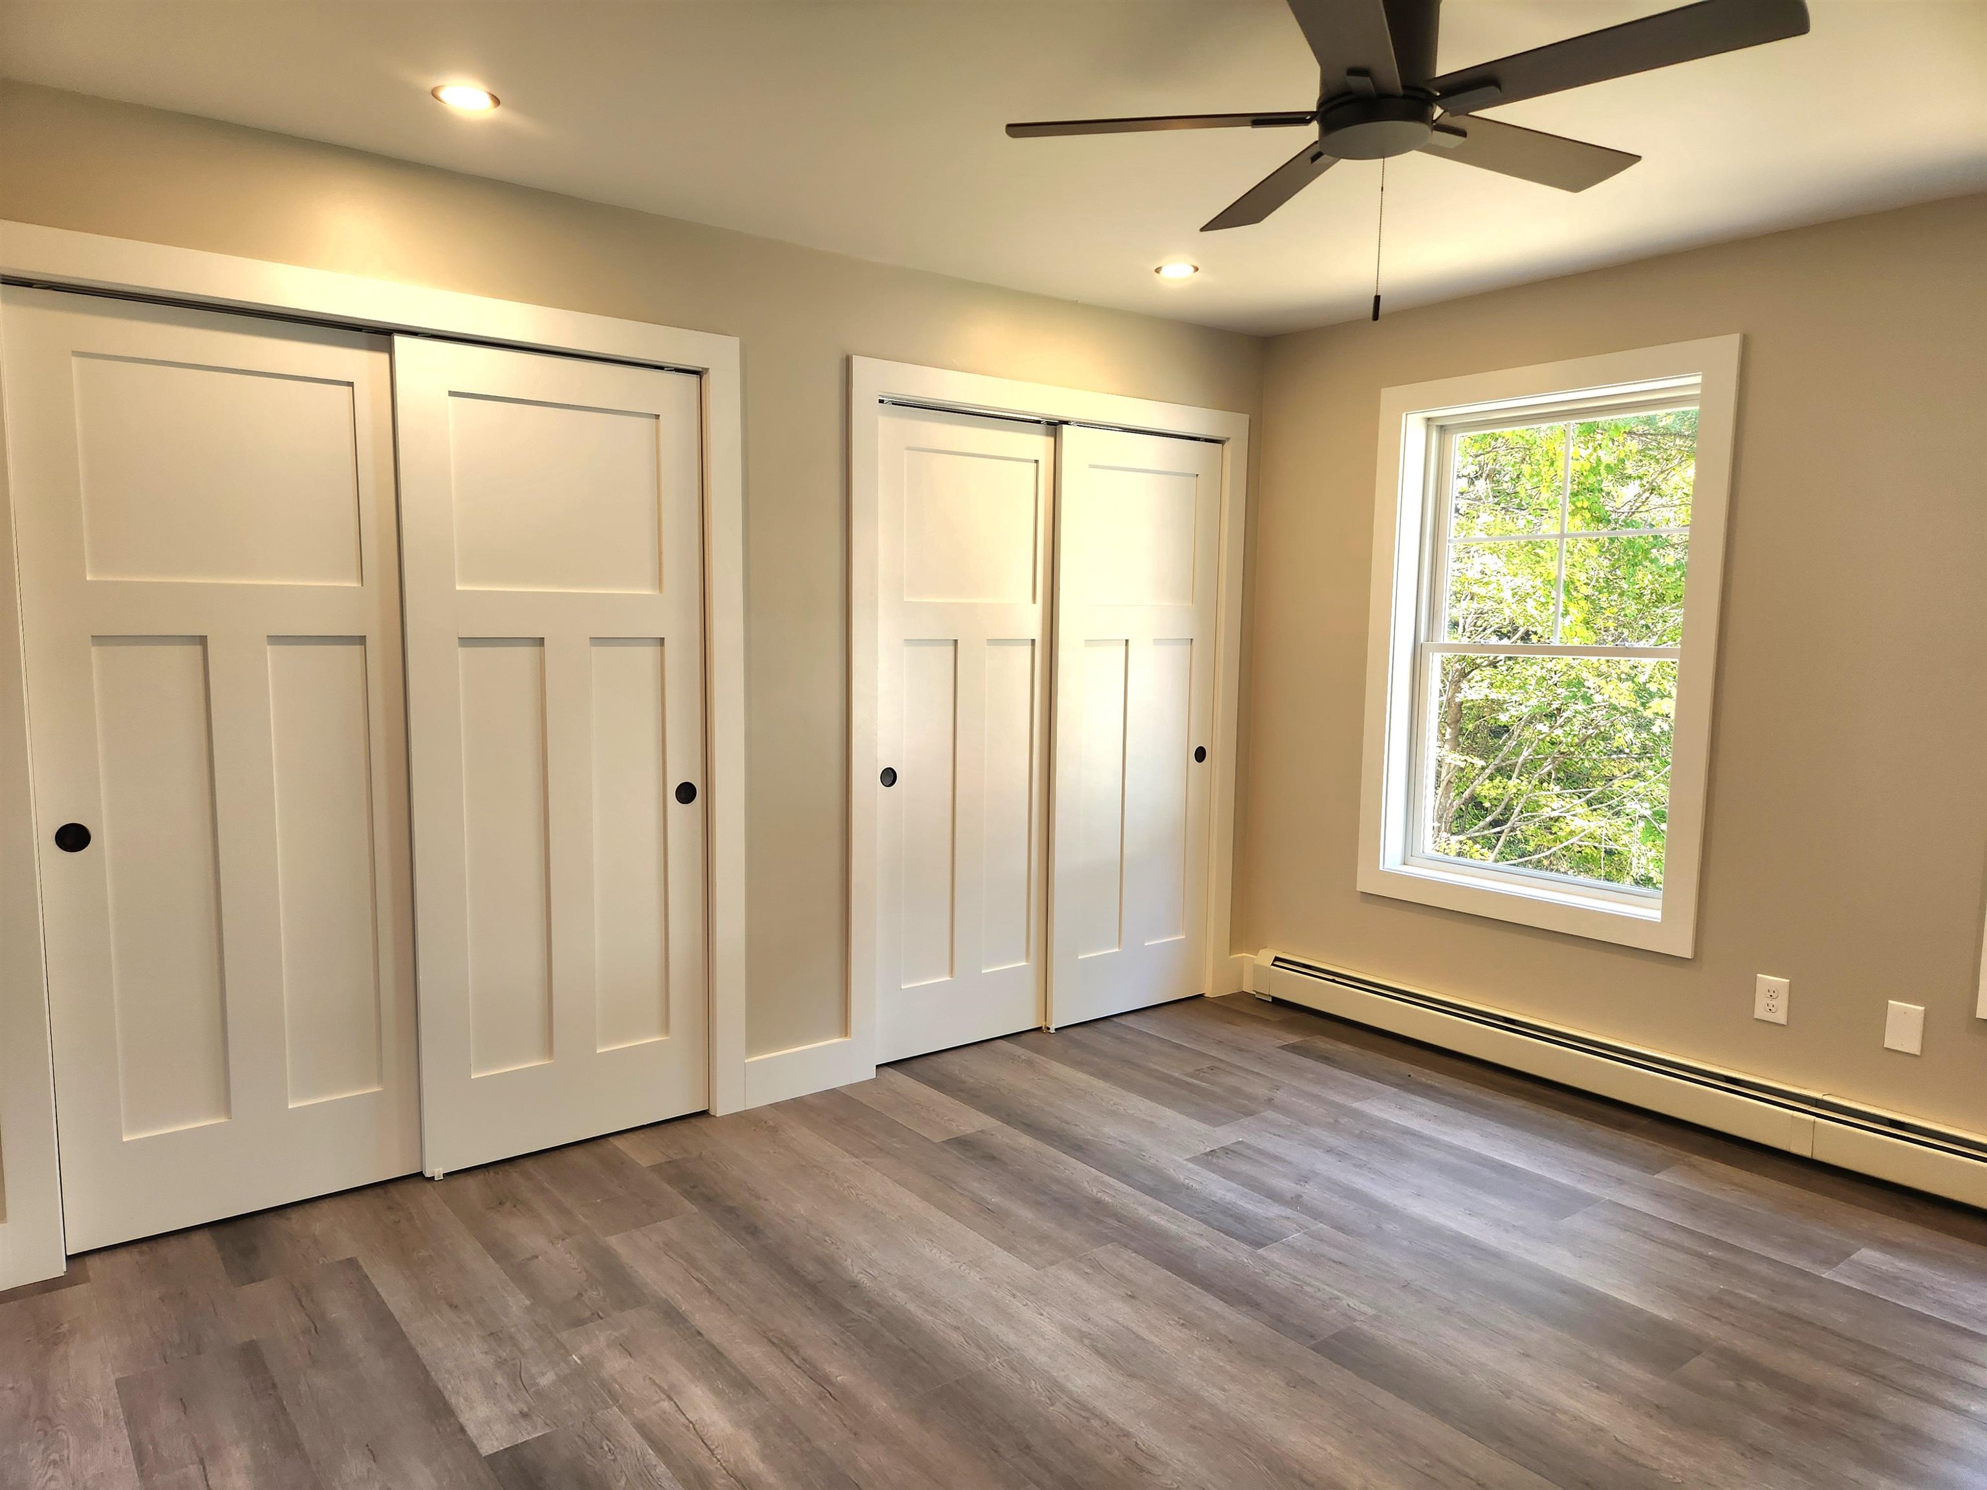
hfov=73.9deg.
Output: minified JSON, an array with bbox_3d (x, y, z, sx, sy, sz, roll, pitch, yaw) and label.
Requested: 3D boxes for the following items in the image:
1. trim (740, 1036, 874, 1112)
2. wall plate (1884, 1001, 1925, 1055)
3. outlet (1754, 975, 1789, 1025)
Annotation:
[{"bbox_3d":[-0.538,0.962,3.900,0.440,0.142,0.018,-4,7,-38],"label":"trim"},{"bbox_3d":[2.292,0.712,3.318,0.008,0.122,0.079,-4,7,-38],"label":"wall plate"},{"bbox_3d":[2.102,0.688,3.563,0.008,0.122,0.079,-4,7,-38],"label":"outlet"}]

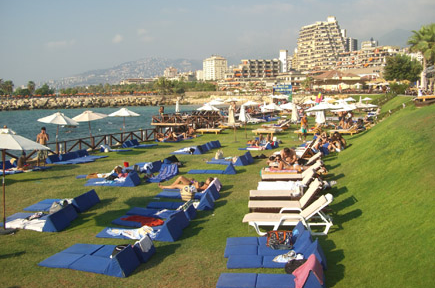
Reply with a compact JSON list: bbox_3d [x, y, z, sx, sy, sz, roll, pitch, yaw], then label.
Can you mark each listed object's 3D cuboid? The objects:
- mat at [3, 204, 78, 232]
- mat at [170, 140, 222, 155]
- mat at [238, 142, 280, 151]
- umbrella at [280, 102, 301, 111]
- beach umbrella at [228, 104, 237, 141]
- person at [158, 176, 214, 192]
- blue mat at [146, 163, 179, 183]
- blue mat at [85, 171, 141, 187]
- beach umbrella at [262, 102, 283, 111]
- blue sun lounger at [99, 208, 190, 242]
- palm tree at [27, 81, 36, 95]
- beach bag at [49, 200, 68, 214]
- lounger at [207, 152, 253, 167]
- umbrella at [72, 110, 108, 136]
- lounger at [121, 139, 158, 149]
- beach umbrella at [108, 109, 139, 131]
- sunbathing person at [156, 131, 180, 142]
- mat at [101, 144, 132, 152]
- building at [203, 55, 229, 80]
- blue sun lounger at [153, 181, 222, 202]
[{"bbox_3d":[-4.442,1.756,11.970,1.700,0.420,1.250,1,7,13],"label":"mat"},{"bbox_3d":[-1.073,0.138,25.434,1.900,0.400,3.300,1,6,10],"label":"mat"},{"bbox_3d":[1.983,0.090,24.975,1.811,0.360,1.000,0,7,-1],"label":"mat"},{"bbox_3d":[7.177,-2.994,47.145,2.200,2.300,2.200,-1,7,0],"label":"umbrella"},{"bbox_3d":[1.001,-1.298,30.246,0.500,2.380,0.500,-5,6,1],"label":"beach umbrella"},{"bbox_3d":[-0.943,1.204,14.604,1.680,0.460,0.500,2,7,16],"label":"person"},{"bbox_3d":[-2.111,1.120,18.842,0.628,0.412,1.930,1,7,13],"label":"blue mat"},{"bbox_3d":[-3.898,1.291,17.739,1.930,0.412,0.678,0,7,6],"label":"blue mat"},{"bbox_3d":[5.227,-2.847,44.965,1.950,2.150,1.950,0,6,0],"label":"beach umbrella"},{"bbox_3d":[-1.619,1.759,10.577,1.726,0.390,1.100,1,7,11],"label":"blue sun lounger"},{"bbox_3d":[-101.299,-29.682,260.000,4.300,8.800,4.300,0,7,0],"label":"palm tree"},{"bbox_3d":[-4.060,1.611,12.153,0.420,0.330,0.240,2,7,20],"label":"beach bag"},{"bbox_3d":[0.542,0.659,22.124,1.930,0.412,1.255,2,8,25],"label":"lounger"},{"bbox_3d":[-7.396,-0.795,27.950,2.200,2.400,2.200,-6,7,1],"label":"umbrella"},{"bbox_3d":[-4.585,-0.075,28.608,1.930,0.412,1.318,-1,7,3],"label":"lounger"},{"bbox_3d":[-5.967,-1.145,30.951,2.150,2.400,2.150,-1,7,0],"label":"beach umbrella"},{"bbox_3d":[-2.904,-0.465,28.942,1.450,0.550,0.550,1,7,8],"label":"sunbathing person"},{"bbox_3d":[-5.426,0.162,26.058,1.750,0.420,0.750,0,6,0],"label":"mat"},{"bbox_3d":[-3.226,-109.237,717.000,25.000,40.000,25.000,6,10,45],"label":"building"},{"bbox_3d":[-0.856,1.370,13.948,1.827,0.380,0.600,2,7,16],"label":"blue sun lounger"}]

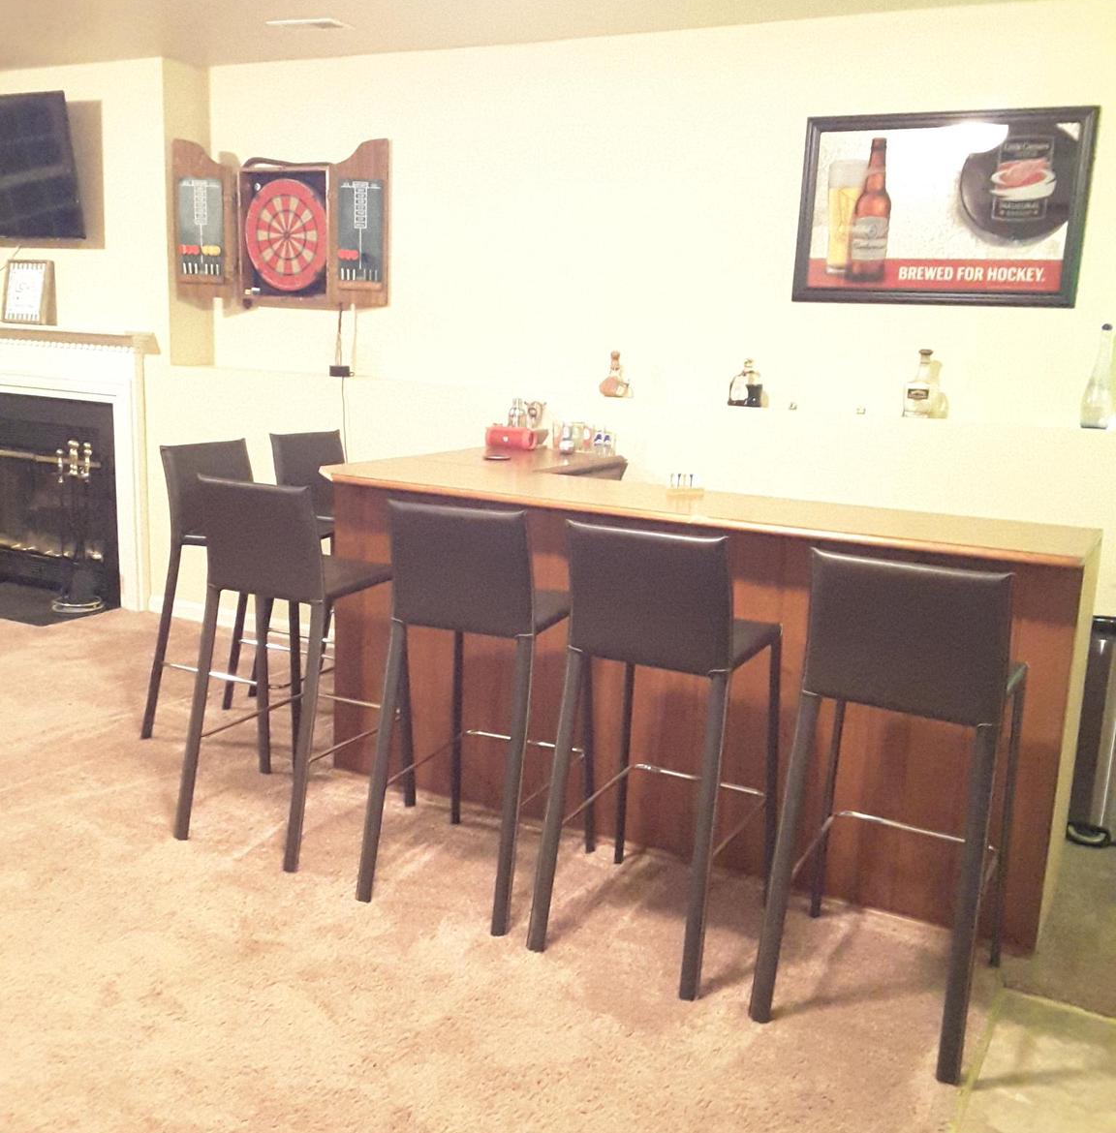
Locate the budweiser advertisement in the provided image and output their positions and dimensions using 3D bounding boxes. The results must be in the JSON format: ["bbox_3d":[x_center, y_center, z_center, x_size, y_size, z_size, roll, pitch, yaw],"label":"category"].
[{"bbox_3d":[1.254,-1.181,4.415,0.944,0.614,0.030,8,13,29],"label":"budweiser advertisement"}]

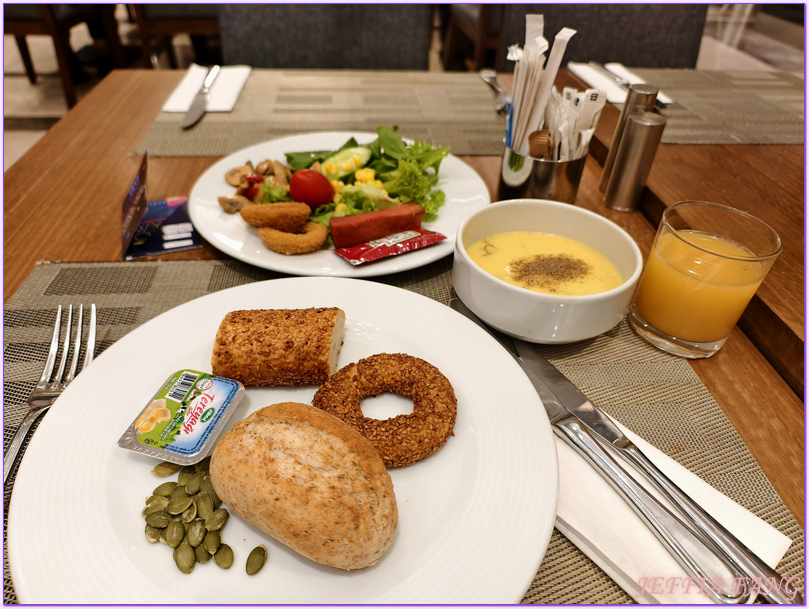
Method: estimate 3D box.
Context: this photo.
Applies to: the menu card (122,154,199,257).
[{"bbox_3d":[-0.200,-0.084,0.449,0.060,0.055,0.083,-3,39,-9],"label":"menu card"}]

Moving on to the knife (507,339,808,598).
[{"bbox_3d":[0.127,0.081,0.303,0.021,0.012,0.234,-18,44,-25],"label":"knife"}]

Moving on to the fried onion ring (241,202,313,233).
[{"bbox_3d":[-0.103,-0.070,0.431,0.054,0.021,0.047,4,25,0],"label":"fried onion ring"}]

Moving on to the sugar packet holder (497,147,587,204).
[{"bbox_3d":[0.129,-0.126,0.519,0.083,0.063,0.083,-1,39,-6],"label":"sugar packet holder"}]

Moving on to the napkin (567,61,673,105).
[{"bbox_3d":[0.343,-0.360,0.871,0.092,0.006,0.203,-1,39,-6],"label":"napkin"}]

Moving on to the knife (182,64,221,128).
[{"bbox_3d":[-0.272,-0.286,0.726,0.021,0.012,0.240,-1,39,-5],"label":"knife"}]

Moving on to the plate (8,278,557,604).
[{"bbox_3d":[-0.054,0.073,0.290,0.265,0.024,0.265,4,39,0],"label":"plate"}]

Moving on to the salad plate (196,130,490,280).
[{"bbox_3d":[-0.054,-0.097,0.500,0.270,0.024,0.270,2,39,-2],"label":"salad plate"}]

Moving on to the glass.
[{"bbox_3d":[0.201,-0.015,0.371,0.071,0.085,0.071,4,39,0],"label":"glass"}]

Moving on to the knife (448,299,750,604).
[{"bbox_3d":[0.094,0.064,0.321,0.021,0.012,0.240,-18,44,-24],"label":"knife"}]

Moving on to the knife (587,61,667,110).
[{"bbox_3d":[0.348,-0.354,0.858,0.021,0.012,0.240,-7,40,-12],"label":"knife"}]

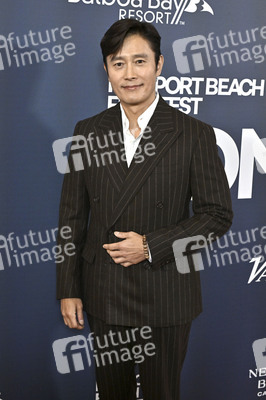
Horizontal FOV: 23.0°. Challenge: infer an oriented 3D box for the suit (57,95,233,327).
[{"bbox_3d":[0.034,0.027,2.100,0.560,0.720,0.340,5,10,20],"label":"suit"}]

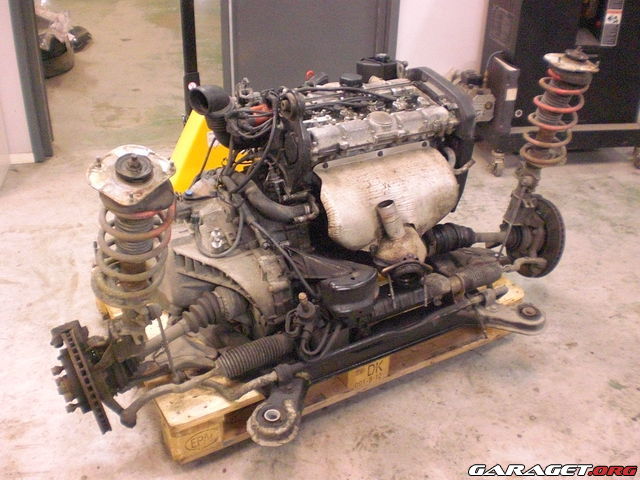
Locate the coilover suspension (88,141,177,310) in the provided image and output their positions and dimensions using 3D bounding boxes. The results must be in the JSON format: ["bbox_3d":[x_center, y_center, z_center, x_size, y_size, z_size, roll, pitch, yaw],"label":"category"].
[{"bbox_3d":[-0.423,-0.019,1.500,0.185,0.380,0.185,7,39,-3],"label":"coilover suspension"}]

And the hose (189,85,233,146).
[{"bbox_3d":[-0.288,-0.328,1.770,0.088,0.150,0.120,26,38,37],"label":"hose"}]

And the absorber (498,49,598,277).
[{"bbox_3d":[0.748,-0.253,2.170,0.220,0.710,0.220,-13,33,-28],"label":"absorber"}]

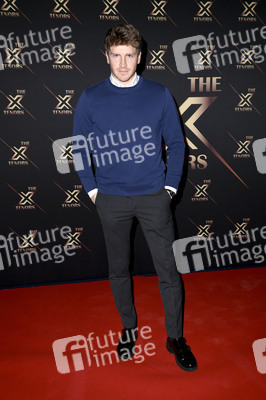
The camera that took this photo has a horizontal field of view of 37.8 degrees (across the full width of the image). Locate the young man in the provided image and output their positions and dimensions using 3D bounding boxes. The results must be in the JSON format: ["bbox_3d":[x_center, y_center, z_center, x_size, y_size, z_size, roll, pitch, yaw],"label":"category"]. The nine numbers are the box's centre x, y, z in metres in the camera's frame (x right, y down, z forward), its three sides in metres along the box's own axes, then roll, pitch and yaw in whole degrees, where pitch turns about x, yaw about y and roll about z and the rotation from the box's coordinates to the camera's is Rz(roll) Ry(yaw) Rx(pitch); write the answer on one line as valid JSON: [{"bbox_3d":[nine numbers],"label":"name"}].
[{"bbox_3d":[0.014,0.006,2.138,0.630,1.820,0.400,-1,11,0],"label":"young man"}]

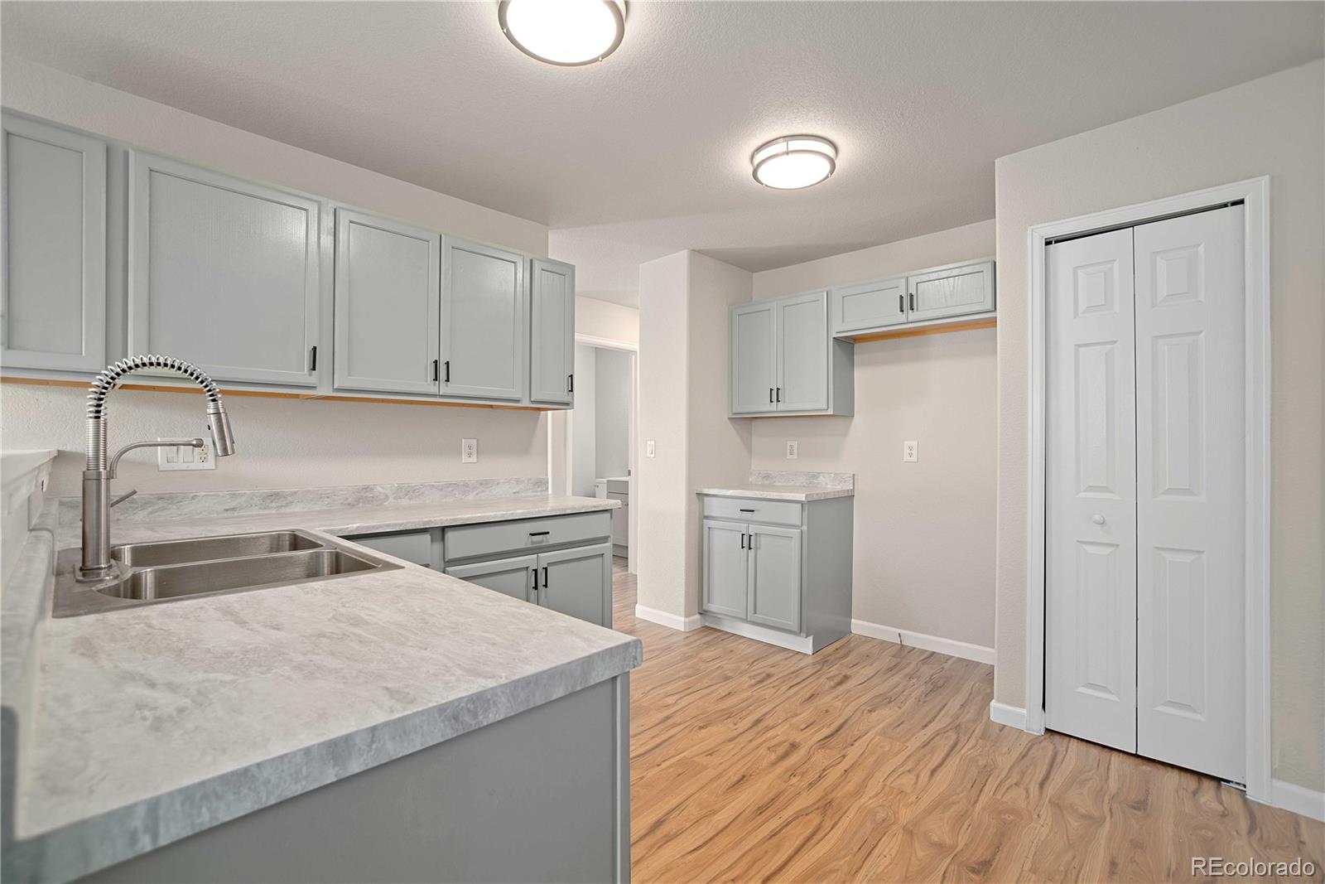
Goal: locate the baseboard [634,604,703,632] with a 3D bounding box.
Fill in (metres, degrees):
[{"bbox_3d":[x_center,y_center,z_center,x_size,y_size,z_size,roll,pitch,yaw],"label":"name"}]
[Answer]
[{"bbox_3d":[0.047,1.164,3.732,0.478,0.090,0.178,0,0,42],"label":"baseboard"}]

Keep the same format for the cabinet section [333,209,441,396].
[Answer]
[{"bbox_3d":[-1.228,-0.555,2.386,0.424,0.729,0.310,1,0,-44],"label":"cabinet section"}]

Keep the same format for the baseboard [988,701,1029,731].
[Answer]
[{"bbox_3d":[1.464,1.165,2.341,0.135,0.090,0.018,0,0,42],"label":"baseboard"}]

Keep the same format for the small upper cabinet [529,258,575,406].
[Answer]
[{"bbox_3d":[-0.670,-0.550,2.880,0.290,0.745,0.325,0,0,-44],"label":"small upper cabinet"}]

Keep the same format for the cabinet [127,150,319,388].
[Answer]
[{"bbox_3d":[-1.579,-0.552,2.003,0.525,0.715,0.325,0,0,-44],"label":"cabinet"}]

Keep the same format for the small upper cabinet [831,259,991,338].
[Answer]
[{"bbox_3d":[1.428,-0.762,3.087,0.870,0.300,0.330,0,0,42],"label":"small upper cabinet"}]

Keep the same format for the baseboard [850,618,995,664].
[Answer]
[{"bbox_3d":[1.550,1.171,3.226,0.890,0.085,0.017,0,0,40],"label":"baseboard"}]

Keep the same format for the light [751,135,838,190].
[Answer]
[{"bbox_3d":[0.571,-1.199,2.399,0.364,0.066,0.364,0,0,0],"label":"light"}]

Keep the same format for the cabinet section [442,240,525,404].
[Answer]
[{"bbox_3d":[-0.924,-0.555,2.675,0.415,0.729,0.310,1,0,-44],"label":"cabinet section"}]

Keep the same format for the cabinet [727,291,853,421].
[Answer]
[{"bbox_3d":[0.827,-0.538,3.626,0.765,0.760,0.330,0,0,42],"label":"cabinet"}]

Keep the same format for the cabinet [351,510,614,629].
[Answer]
[{"bbox_3d":[-0.880,0.762,2.459,1.160,0.876,0.620,0,0,-44],"label":"cabinet"}]

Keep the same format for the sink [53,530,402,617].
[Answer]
[{"bbox_3d":[-1.054,0.376,1.309,0.790,0.198,0.535,0,0,45],"label":"sink"}]

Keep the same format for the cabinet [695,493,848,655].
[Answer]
[{"bbox_3d":[0.715,0.773,3.556,0.775,0.876,0.590,0,0,42],"label":"cabinet"}]

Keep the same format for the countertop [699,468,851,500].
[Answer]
[{"bbox_3d":[0.715,0.266,3.552,0.780,0.138,0.620,0,0,42],"label":"countertop"}]

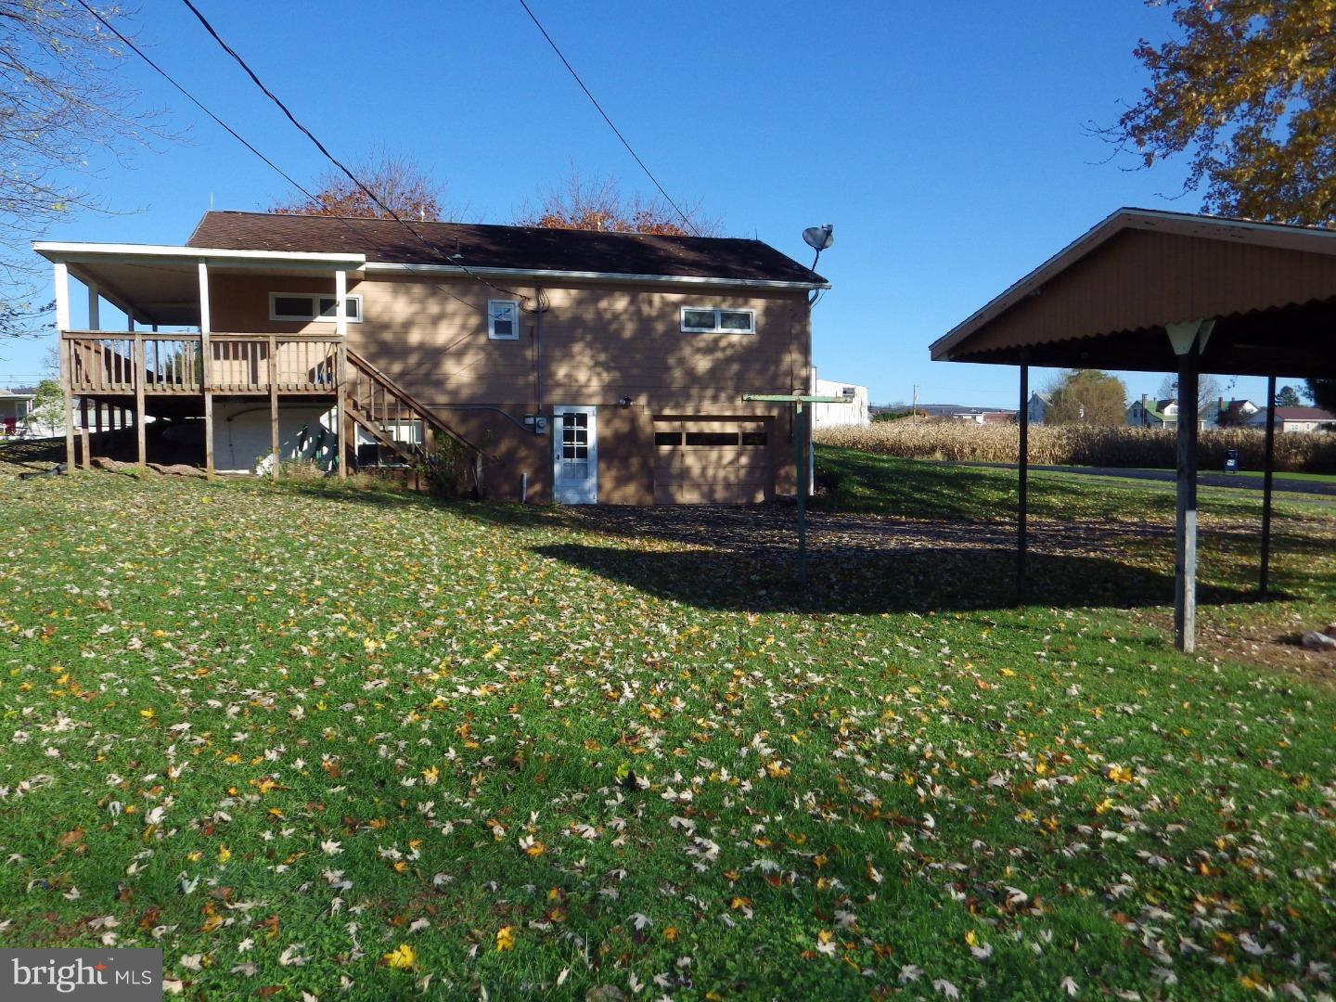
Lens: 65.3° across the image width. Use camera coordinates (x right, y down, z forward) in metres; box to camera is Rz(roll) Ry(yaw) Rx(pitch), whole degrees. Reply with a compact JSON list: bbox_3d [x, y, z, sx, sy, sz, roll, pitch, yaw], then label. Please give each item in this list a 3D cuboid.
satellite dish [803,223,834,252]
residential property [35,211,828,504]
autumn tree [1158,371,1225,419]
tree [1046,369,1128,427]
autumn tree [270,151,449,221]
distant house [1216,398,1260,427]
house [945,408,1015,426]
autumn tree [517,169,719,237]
[{"bbox_3d":[3.396,-5.943,23.548,0.740,0.600,0.480,-2,4,-30],"label":"satellite dish"},{"bbox_3d":[-4.702,-3.230,23.999,15.038,6.390,9.216,-1,3,-17],"label":"residential property"},{"bbox_3d":[95.247,-17.889,190.000,12.000,14.273,12.000,-1,3,0],"label":"autumn tree"},{"bbox_3d":[60.171,-13.597,150.000,11.500,10.817,11.000,-1,3,0],"label":"tree"},{"bbox_3d":[-9.993,-6.738,34.280,8.500,9.402,8.500,-1,3,-17],"label":"autumn tree"},{"bbox_3d":[95.440,-13.497,175.000,9.000,7.537,9.000,-1,3,-12],"label":"distant house"},{"bbox_3d":[62.785,-15.880,210.000,14.000,5.469,9.000,0,3,6],"label":"house"},{"bbox_3d":[-1.734,-6.955,36.793,8.500,9.411,8.500,-1,3,-17],"label":"autumn tree"}]

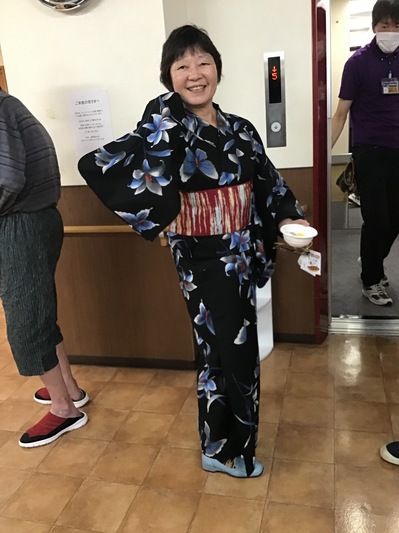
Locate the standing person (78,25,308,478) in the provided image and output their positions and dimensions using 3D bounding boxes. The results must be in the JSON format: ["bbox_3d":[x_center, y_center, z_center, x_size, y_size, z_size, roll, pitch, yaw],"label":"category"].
[{"bbox_3d":[-0.013,0.022,1.591,0.710,1.530,0.440,-12,18,-26],"label":"standing person"}]

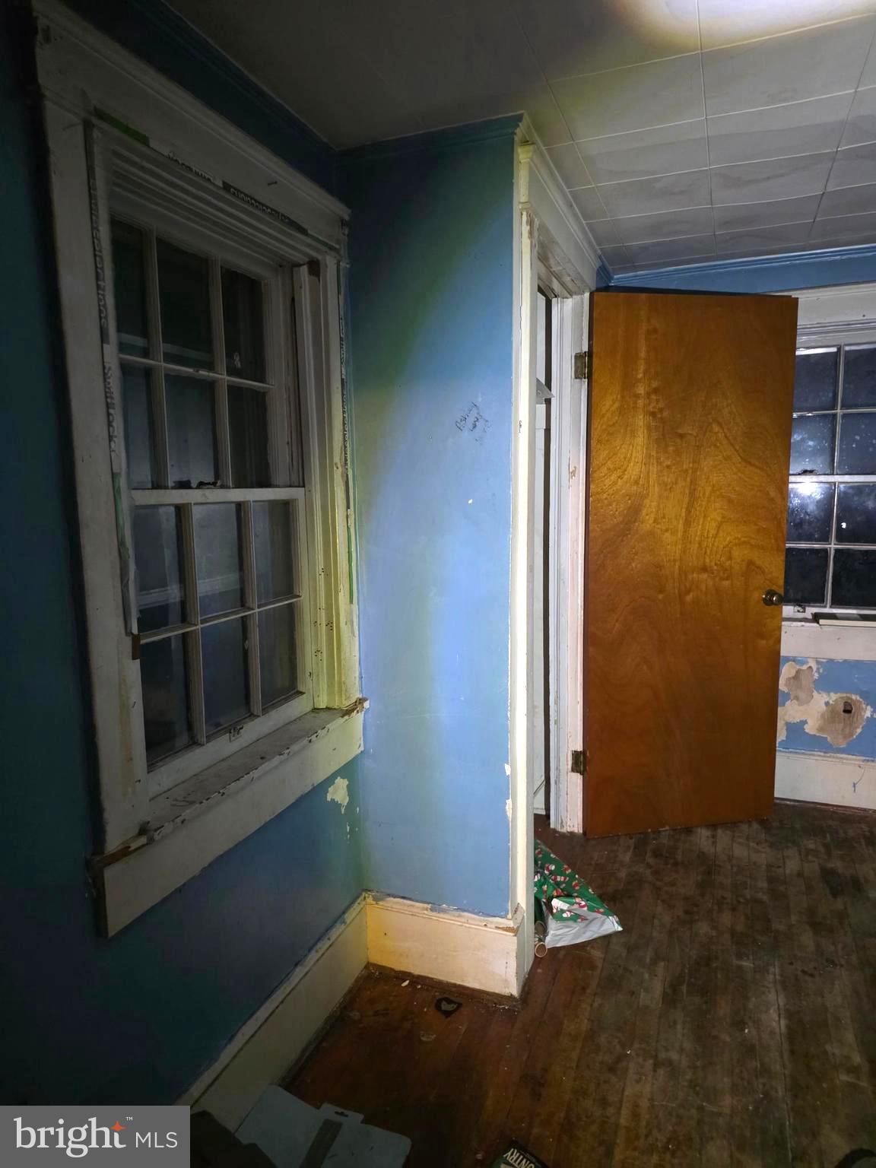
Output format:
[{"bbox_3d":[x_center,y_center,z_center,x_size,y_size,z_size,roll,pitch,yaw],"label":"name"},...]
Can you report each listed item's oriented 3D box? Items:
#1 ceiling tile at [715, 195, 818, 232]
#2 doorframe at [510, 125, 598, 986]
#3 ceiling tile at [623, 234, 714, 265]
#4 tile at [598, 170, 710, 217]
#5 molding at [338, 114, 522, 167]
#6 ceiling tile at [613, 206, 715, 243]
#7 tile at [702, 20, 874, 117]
[{"bbox_3d":[1.031,-1.175,2.447,0.305,0.015,0.305,2,8,20],"label":"ceiling tile"},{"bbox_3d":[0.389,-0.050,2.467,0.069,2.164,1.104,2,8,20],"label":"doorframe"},{"bbox_3d":[0.845,-1.220,2.819,0.305,0.015,0.305,2,8,20],"label":"ceiling tile"},{"bbox_3d":[0.640,-1.148,2.280,0.305,0.015,0.305,2,8,20],"label":"tile"},{"bbox_3d":[-0.027,-1.058,1.866,0.489,0.040,0.036,2,8,20],"label":"molding"},{"bbox_3d":[0.744,-1.185,2.555,0.305,0.015,0.305,2,8,20],"label":"ceiling tile"},{"bbox_3d":[0.711,-1.061,1.602,0.305,0.015,0.305,2,8,20],"label":"tile"}]

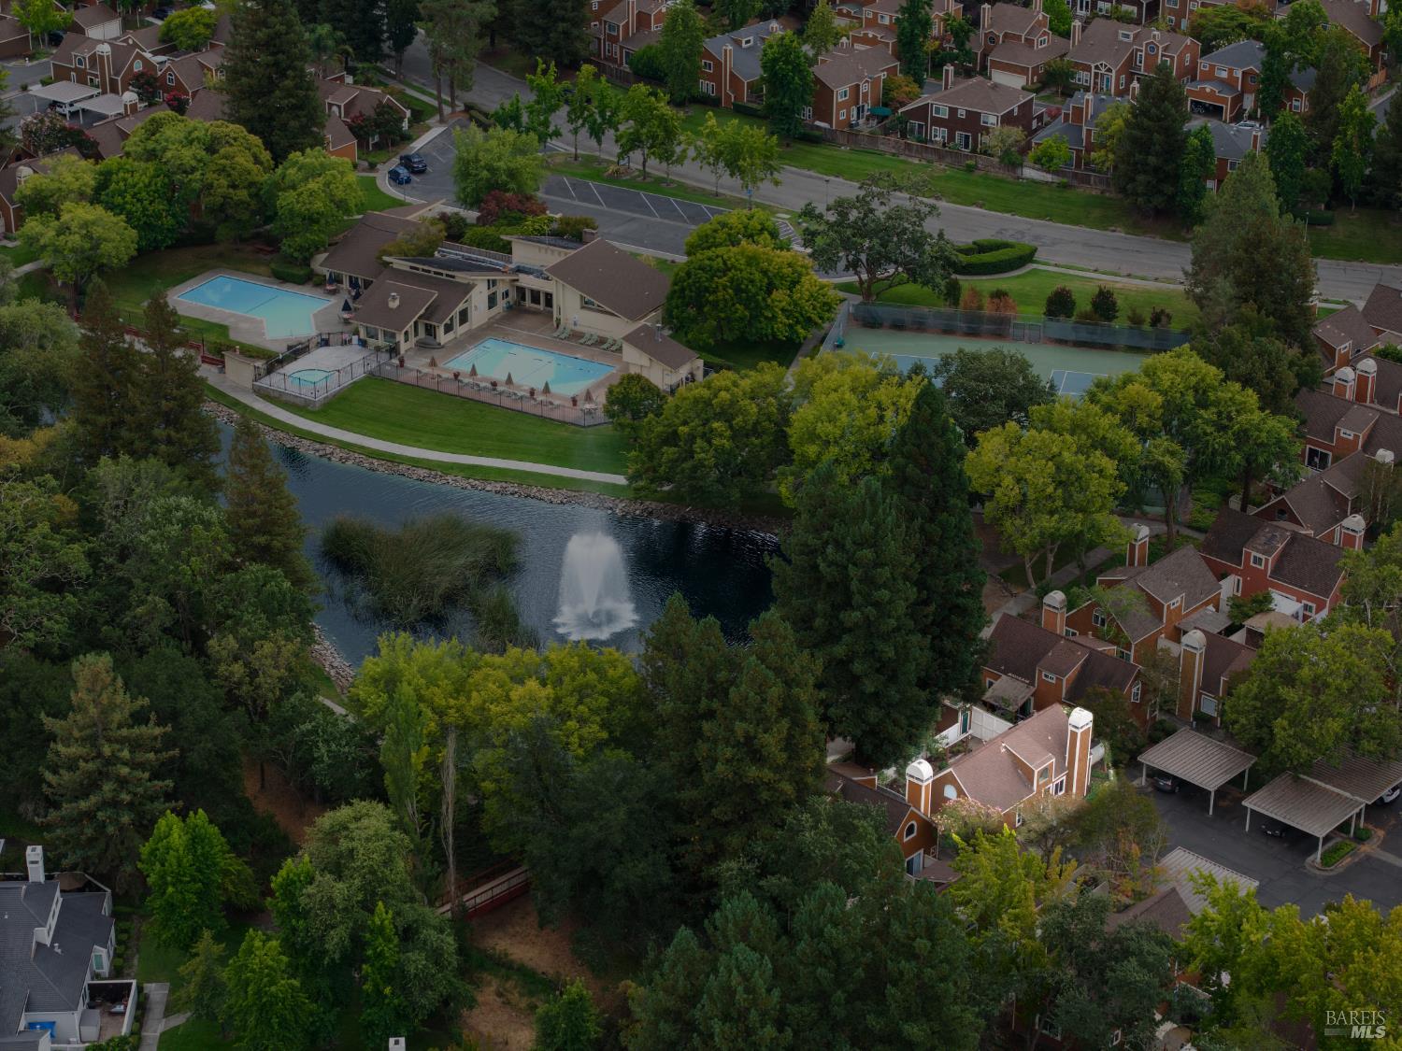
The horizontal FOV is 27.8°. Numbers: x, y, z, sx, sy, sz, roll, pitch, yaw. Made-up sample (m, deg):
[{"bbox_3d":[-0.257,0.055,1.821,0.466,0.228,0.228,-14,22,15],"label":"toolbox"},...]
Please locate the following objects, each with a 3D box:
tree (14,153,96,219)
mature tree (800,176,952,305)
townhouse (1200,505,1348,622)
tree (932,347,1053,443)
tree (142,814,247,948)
[{"bbox_3d":[-72.482,-37.330,318.011,9.200,9.200,9.000,0,26,0],"label":"tree"},{"bbox_3d":[18.234,-29.365,296.257,15.800,13.300,14.500,2,26,3],"label":"mature tree"},{"bbox_3d":[49.770,2.840,240.540,12.800,6.500,7.400,23,34,38],"label":"townhouse"},{"bbox_3d":[25.955,-8.669,255.231,11.200,14.300,11.000,0,26,0],"label":"tree"},{"bbox_3d":[-34.590,24.140,193.520,7.300,9.800,7.300,0,26,0],"label":"tree"}]

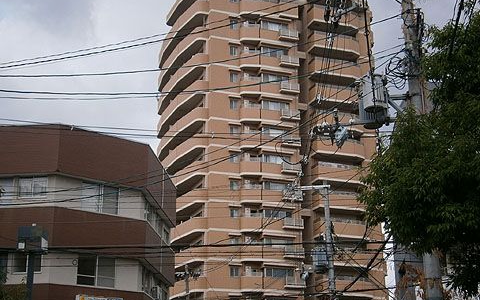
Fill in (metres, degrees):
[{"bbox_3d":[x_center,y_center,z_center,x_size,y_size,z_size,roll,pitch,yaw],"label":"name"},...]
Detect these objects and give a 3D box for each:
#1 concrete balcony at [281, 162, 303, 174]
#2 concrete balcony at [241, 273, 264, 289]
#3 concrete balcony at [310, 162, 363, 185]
[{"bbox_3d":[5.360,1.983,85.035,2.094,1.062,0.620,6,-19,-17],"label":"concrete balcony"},{"bbox_3d":[0.983,12.865,80.492,2.242,1.888,1.268,6,-19,-17],"label":"concrete balcony"},{"bbox_3d":[10.475,2.688,86.267,5.664,1.962,1.740,6,-19,-17],"label":"concrete balcony"}]

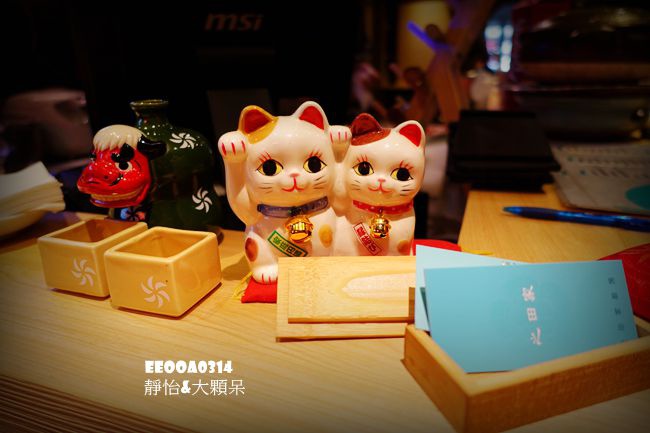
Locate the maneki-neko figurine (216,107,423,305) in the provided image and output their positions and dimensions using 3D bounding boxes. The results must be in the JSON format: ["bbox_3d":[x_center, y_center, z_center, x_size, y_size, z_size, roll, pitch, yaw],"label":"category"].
[{"bbox_3d":[0.001,-0.019,0.271,0.122,0.102,0.068,-2,18,-5],"label":"maneki-neko figurine"}]

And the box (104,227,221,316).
[{"bbox_3d":[-0.096,0.032,0.263,0.046,0.033,0.046,5,19,16],"label":"box"}]

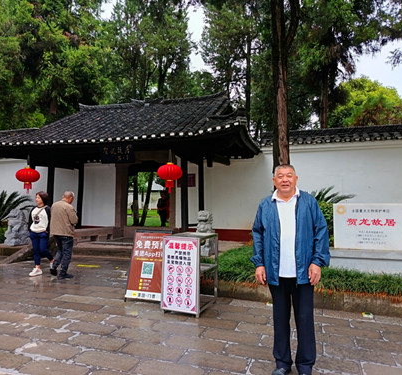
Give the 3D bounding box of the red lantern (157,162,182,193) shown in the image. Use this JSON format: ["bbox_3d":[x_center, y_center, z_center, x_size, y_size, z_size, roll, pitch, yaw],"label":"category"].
[{"bbox_3d":[-0.822,-0.261,9.250,0.670,0.820,0.670,0,-4,0],"label":"red lantern"}]

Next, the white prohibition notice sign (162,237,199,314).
[{"bbox_3d":[-0.253,1.097,4.360,0.495,0.920,0.040,-1,-4,20],"label":"white prohibition notice sign"}]

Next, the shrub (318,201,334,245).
[{"bbox_3d":[2.586,0.800,7.200,1.200,1.300,1.100,-1,-4,20],"label":"shrub"}]

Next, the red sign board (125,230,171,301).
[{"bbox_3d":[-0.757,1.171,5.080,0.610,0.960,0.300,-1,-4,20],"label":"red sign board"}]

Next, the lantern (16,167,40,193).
[{"bbox_3d":[-5.345,-0.225,10.700,0.680,0.800,0.680,-1,-4,20],"label":"lantern"}]

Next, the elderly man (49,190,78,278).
[{"bbox_3d":[-2.686,0.930,6.831,0.540,1.680,0.420,-2,-5,30],"label":"elderly man"}]

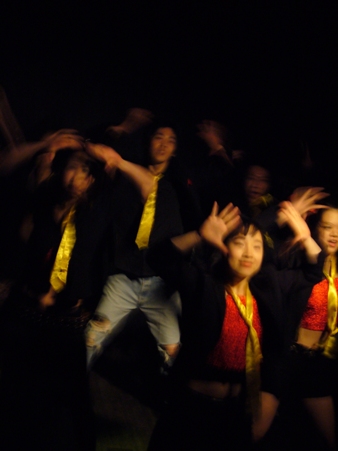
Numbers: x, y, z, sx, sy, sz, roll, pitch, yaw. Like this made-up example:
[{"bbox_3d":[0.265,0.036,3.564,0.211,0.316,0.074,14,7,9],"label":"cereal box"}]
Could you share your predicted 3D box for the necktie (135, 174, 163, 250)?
[{"bbox_3d":[-0.102,-0.068,4.750,0.090,0.390,0.050,12,6,-1],"label":"necktie"}]

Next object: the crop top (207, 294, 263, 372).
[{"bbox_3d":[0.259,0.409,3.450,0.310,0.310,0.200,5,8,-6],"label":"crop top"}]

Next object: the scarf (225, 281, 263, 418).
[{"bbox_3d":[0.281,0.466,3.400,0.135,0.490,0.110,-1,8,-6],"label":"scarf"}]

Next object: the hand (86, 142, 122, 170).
[{"bbox_3d":[-0.325,-0.348,4.600,0.185,0.100,0.080,29,15,-6],"label":"hand"}]

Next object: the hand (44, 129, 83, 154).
[{"bbox_3d":[-0.504,-0.405,4.400,0.180,0.110,0.080,-3,24,-6],"label":"hand"}]

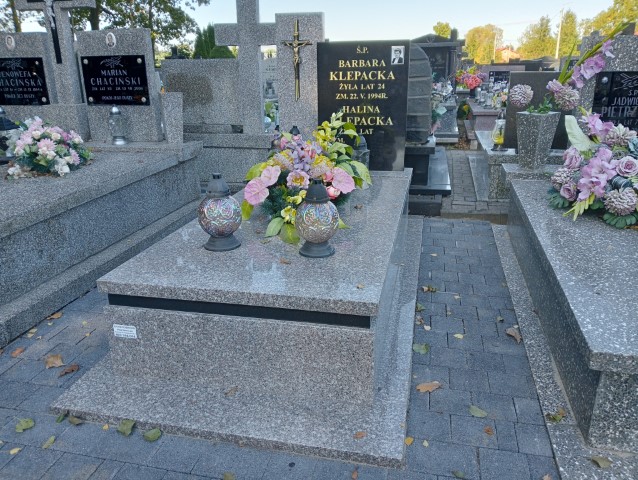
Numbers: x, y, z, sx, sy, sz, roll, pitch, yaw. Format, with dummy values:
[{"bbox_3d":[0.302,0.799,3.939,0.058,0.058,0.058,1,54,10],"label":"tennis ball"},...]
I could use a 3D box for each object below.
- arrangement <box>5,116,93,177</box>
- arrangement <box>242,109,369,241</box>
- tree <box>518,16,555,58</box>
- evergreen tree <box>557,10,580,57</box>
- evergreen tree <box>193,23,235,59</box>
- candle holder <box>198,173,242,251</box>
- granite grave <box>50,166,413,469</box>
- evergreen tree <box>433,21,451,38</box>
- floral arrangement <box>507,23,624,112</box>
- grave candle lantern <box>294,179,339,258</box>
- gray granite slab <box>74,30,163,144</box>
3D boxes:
[{"bbox_3d":[-1.579,-0.548,2.994,0.549,0.306,0.426,4,19,12],"label":"arrangement"},{"bbox_3d":[-0.039,-0.296,2.218,0.549,0.459,0.493,4,19,12],"label":"arrangement"},{"bbox_3d":[25.403,-23.179,60.956,4.413,5.879,4.193,4,19,12],"label":"tree"},{"bbox_3d":[29.006,-23.579,61.059,2.788,6.507,2.648,4,19,12],"label":"evergreen tree"},{"bbox_3d":[-5.297,-9.523,26.490,2.114,3.011,1.480,4,19,12],"label":"evergreen tree"},{"bbox_3d":[-0.372,-0.109,1.941,0.157,0.291,0.157,4,19,12],"label":"candle holder"},{"bbox_3d":[-0.065,0.036,2.578,1.120,0.402,2.346,4,19,12],"label":"granite grave"},{"bbox_3d":[14.252,-22.876,60.901,2.718,5.536,2.582,4,19,12],"label":"evergreen tree"},{"bbox_3d":[1.622,-1.130,3.406,0.736,0.563,0.403,4,19,12],"label":"floral arrangement"},{"bbox_3d":[-0.005,-0.084,1.859,0.153,0.291,0.153,0,19,0],"label":"grave candle lantern"},{"bbox_3d":[-1.519,-1.167,3.955,0.538,0.795,0.157,4,19,12],"label":"gray granite slab"}]

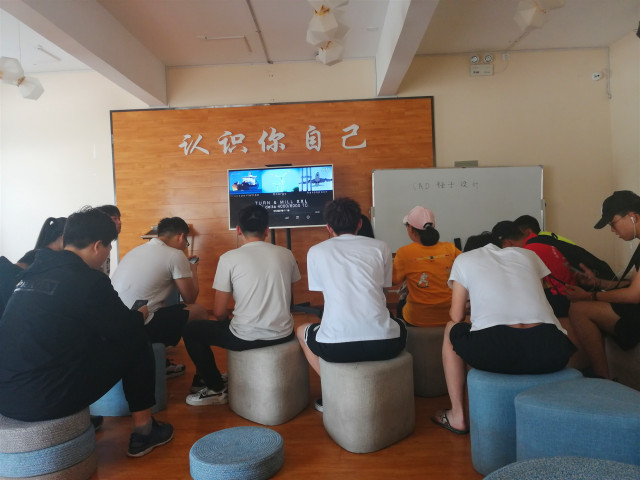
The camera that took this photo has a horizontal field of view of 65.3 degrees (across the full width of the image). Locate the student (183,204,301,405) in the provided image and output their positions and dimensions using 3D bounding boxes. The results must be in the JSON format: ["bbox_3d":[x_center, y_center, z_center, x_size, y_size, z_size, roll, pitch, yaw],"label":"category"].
[{"bbox_3d":[-0.480,0.397,2.956,0.550,1.190,0.780,-3,2,-26],"label":"student"}]

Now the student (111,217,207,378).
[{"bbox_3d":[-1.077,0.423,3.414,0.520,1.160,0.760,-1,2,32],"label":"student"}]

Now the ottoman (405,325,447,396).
[{"bbox_3d":[0.725,0.733,3.222,0.460,0.410,0.460,-2,2,2],"label":"ottoman"}]

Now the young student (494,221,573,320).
[{"bbox_3d":[1.359,0.383,3.225,0.740,1.060,0.520,-1,2,34],"label":"young student"}]

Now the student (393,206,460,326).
[{"bbox_3d":[0.681,0.356,3.363,0.500,1.160,0.700,-2,2,-6],"label":"student"}]

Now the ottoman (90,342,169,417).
[{"bbox_3d":[-1.220,0.817,3.138,0.475,0.400,0.470,-2,2,2],"label":"ottoman"}]

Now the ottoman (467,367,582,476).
[{"bbox_3d":[0.923,0.756,2.257,0.490,0.400,0.490,-2,2,2],"label":"ottoman"}]

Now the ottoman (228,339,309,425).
[{"bbox_3d":[-0.303,0.781,2.922,0.460,0.410,0.460,-2,2,2],"label":"ottoman"}]

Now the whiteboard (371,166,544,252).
[{"bbox_3d":[1.494,-0.325,5.404,1.870,0.910,0.050,-2,2,-6],"label":"whiteboard"}]

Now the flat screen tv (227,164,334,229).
[{"bbox_3d":[-0.460,-0.501,5.883,1.240,0.710,0.070,-2,2,2],"label":"flat screen tv"}]

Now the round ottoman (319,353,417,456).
[{"bbox_3d":[0.240,0.770,2.546,0.465,0.410,0.460,-2,2,2],"label":"round ottoman"}]

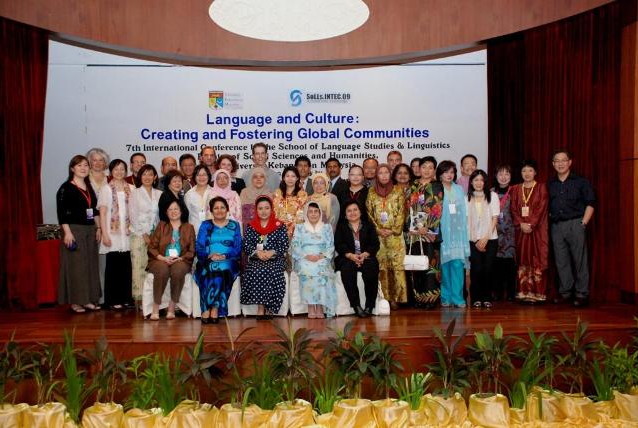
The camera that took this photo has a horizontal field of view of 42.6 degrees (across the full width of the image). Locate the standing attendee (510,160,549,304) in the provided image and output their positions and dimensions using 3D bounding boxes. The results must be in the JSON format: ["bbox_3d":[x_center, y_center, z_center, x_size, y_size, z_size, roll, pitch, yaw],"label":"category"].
[{"bbox_3d":[2.417,0.212,9.400,0.440,1.630,0.310,0,0,14],"label":"standing attendee"}]

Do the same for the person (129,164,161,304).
[{"bbox_3d":[-1.981,0.227,9.400,0.400,1.600,0.290,0,0,-13],"label":"person"}]

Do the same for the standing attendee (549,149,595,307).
[{"bbox_3d":[2.849,0.158,9.200,0.530,1.740,0.320,0,0,21],"label":"standing attendee"}]

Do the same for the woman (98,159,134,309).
[{"bbox_3d":[-2.265,0.213,9.109,0.420,1.649,0.290,-1,1,-16],"label":"woman"}]

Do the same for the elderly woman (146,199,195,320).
[{"bbox_3d":[-1.506,0.439,8.330,0.490,1.190,0.780,0,0,-5],"label":"elderly woman"}]

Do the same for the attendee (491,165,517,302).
[{"bbox_3d":[2.170,0.226,9.550,0.420,1.600,0.290,0,0,16],"label":"attendee"}]

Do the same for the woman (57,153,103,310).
[{"bbox_3d":[-2.584,0.205,8.829,0.480,1.682,0.320,-1,1,-24],"label":"woman"}]

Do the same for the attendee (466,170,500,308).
[{"bbox_3d":[1.813,0.269,9.020,0.390,1.520,0.290,0,0,13],"label":"attendee"}]

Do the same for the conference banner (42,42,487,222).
[{"bbox_3d":[-0.693,-1.004,10.400,5.670,2.325,0.050,-1,1,-2],"label":"conference banner"}]

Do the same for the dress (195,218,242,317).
[{"bbox_3d":[-1.003,0.530,8.170,0.470,0.970,0.700,0,0,1],"label":"dress"}]

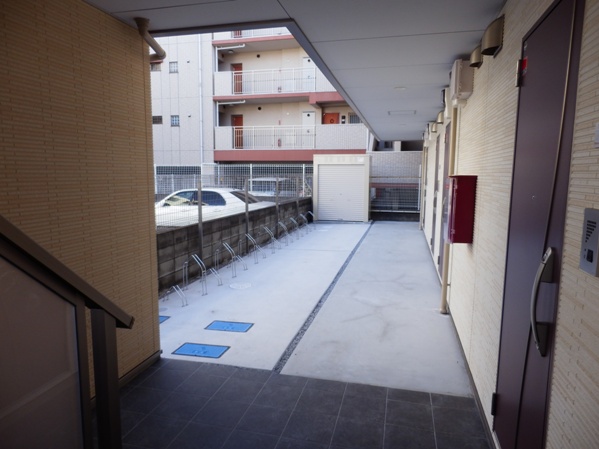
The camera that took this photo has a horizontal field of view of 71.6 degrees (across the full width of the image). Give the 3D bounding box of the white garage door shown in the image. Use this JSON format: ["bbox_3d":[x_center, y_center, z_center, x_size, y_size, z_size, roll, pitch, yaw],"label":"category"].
[{"bbox_3d":[1.440,-1.095,14.359,1.670,1.950,0.100,2,7,14],"label":"white garage door"}]

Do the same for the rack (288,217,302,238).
[{"bbox_3d":[-0.128,0.084,10.877,0.420,0.530,0.660,2,7,14],"label":"rack"}]

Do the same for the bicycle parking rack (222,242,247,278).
[{"bbox_3d":[-1.120,0.534,6.845,0.420,0.530,0.660,2,7,14],"label":"bicycle parking rack"}]

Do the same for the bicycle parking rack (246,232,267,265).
[{"bbox_3d":[-0.860,0.418,7.890,0.420,0.530,0.660,2,7,14],"label":"bicycle parking rack"}]

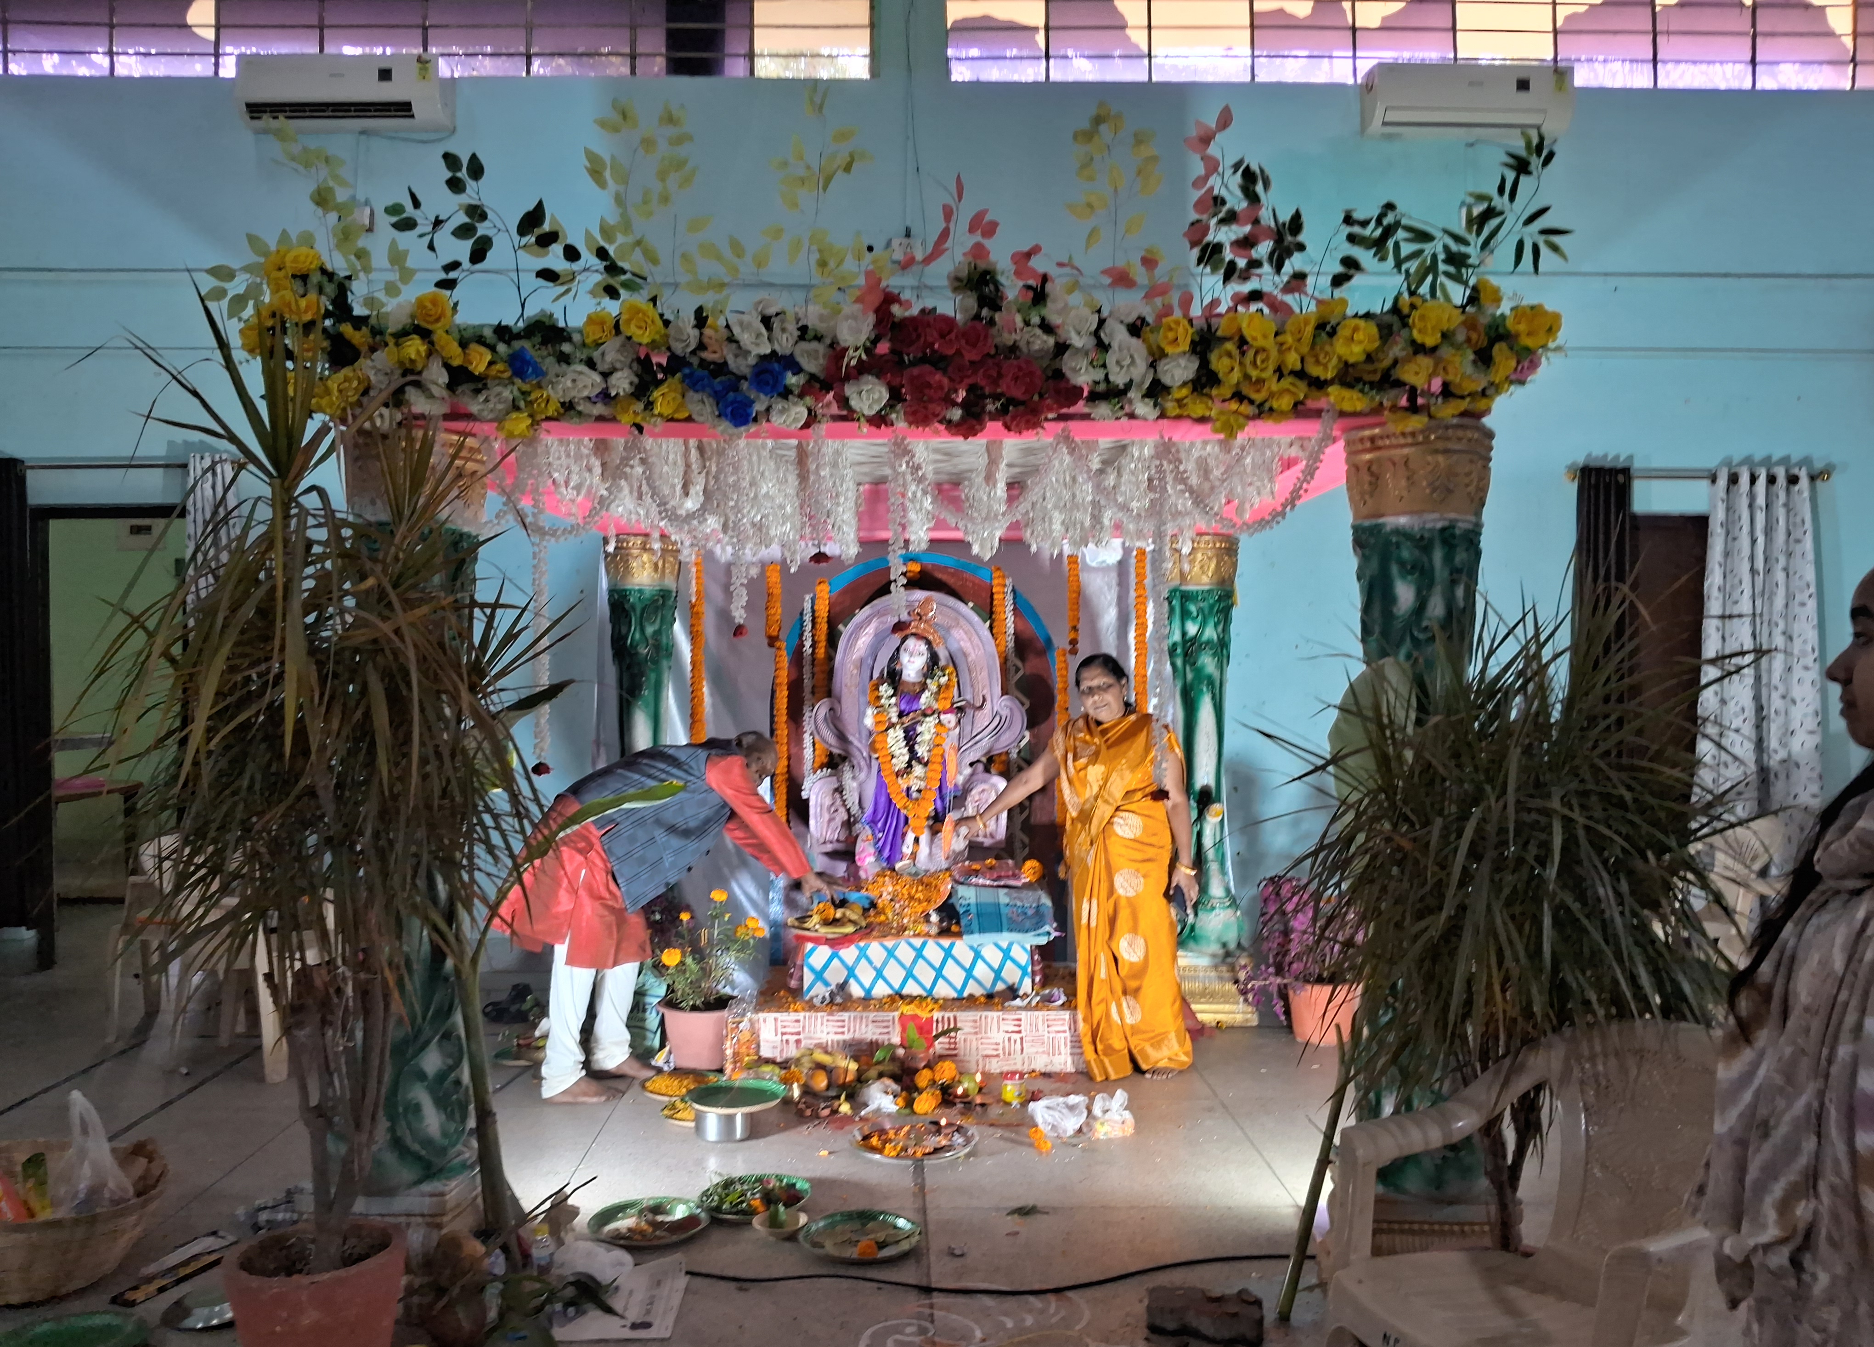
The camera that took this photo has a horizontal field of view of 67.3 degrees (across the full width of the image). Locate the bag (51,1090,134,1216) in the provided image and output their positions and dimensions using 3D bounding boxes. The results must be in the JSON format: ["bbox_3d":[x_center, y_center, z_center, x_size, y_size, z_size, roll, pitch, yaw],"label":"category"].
[{"bbox_3d":[-2.018,1.190,3.360,0.185,0.320,0.160,0,0,-17],"label":"bag"}]

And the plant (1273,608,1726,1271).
[{"bbox_3d":[1.070,0.650,2.700,0.820,1.550,0.780,0,0,0],"label":"plant"}]

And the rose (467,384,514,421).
[{"bbox_3d":[-1.012,-0.616,3.190,0.107,0.085,0.065,0,0,-5],"label":"rose"}]

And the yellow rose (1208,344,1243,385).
[{"bbox_3d":[0.648,-0.696,3.170,0.082,0.094,0.065,0,0,0],"label":"yellow rose"}]

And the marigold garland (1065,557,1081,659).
[{"bbox_3d":[0.562,-0.293,5.800,0.066,0.440,0.064,0,0,-2],"label":"marigold garland"}]

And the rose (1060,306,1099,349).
[{"bbox_3d":[0.320,-0.780,3.170,0.090,0.097,0.070,0,0,0],"label":"rose"}]

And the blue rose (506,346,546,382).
[{"bbox_3d":[-0.935,-0.704,3.200,0.088,0.078,0.065,0,0,-5],"label":"blue rose"}]

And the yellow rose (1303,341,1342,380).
[{"bbox_3d":[0.841,-0.683,3.070,0.089,0.086,0.075,0,0,0],"label":"yellow rose"}]

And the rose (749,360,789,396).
[{"bbox_3d":[-0.379,-0.666,3.170,0.087,0.081,0.065,0,0,-5],"label":"rose"}]

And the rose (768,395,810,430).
[{"bbox_3d":[-0.333,-0.589,3.170,0.094,0.078,0.065,0,0,-5],"label":"rose"}]

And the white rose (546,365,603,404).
[{"bbox_3d":[-0.776,-0.620,3.020,0.123,0.082,0.070,0,0,0],"label":"white rose"}]

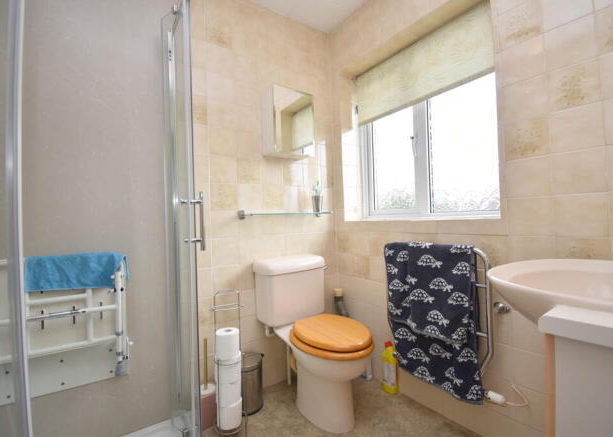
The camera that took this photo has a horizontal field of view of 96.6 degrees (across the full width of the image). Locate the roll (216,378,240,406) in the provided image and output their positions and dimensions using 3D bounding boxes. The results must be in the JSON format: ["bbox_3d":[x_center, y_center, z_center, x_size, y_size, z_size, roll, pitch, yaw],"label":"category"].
[{"bbox_3d":[-0.372,0.841,1.309,0.112,0.108,0.112,-1,-1,-37],"label":"roll"}]

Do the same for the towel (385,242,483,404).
[{"bbox_3d":[0.583,0.443,1.301,0.085,0.635,0.455,-2,0,-35],"label":"towel"}]

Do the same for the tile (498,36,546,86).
[{"bbox_3d":[0.853,-0.620,1.082,0.008,0.150,0.150,-1,-1,-37],"label":"tile"}]

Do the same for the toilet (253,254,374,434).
[{"bbox_3d":[0.057,0.625,1.458,0.430,0.780,0.675,-1,-1,-37],"label":"toilet"}]

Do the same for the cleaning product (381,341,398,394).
[{"bbox_3d":[0.468,0.840,1.523,0.060,0.268,0.085,-1,-1,-37],"label":"cleaning product"}]

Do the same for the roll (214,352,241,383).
[{"bbox_3d":[-0.361,0.678,1.265,0.110,0.109,0.110,-2,0,-35],"label":"roll"}]

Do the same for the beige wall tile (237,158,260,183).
[{"bbox_3d":[-0.339,-0.276,1.616,0.150,0.150,0.008,-1,-1,-37],"label":"beige wall tile"}]

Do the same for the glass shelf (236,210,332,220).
[{"bbox_3d":[-0.097,-0.029,1.710,0.620,0.045,0.128,-1,-1,-37],"label":"glass shelf"}]

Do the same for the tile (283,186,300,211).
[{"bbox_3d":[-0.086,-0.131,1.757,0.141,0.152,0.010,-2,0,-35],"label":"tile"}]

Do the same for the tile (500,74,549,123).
[{"bbox_3d":[0.849,-0.458,1.065,0.010,0.148,0.145,-1,-1,-37],"label":"tile"}]

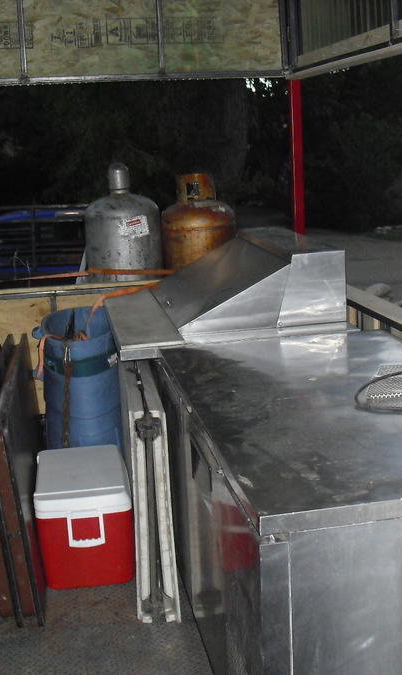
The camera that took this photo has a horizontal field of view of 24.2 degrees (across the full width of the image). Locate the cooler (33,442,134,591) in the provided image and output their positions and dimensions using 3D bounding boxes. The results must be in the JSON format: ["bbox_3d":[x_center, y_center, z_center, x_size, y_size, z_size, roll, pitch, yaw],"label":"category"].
[{"bbox_3d":[-0.459,0.690,3.677,0.355,0.384,0.528,-4,12,-8],"label":"cooler"}]

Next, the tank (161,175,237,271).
[{"bbox_3d":[-0.002,-0.294,5.121,0.390,1.200,0.390,-4,12,-8],"label":"tank"}]

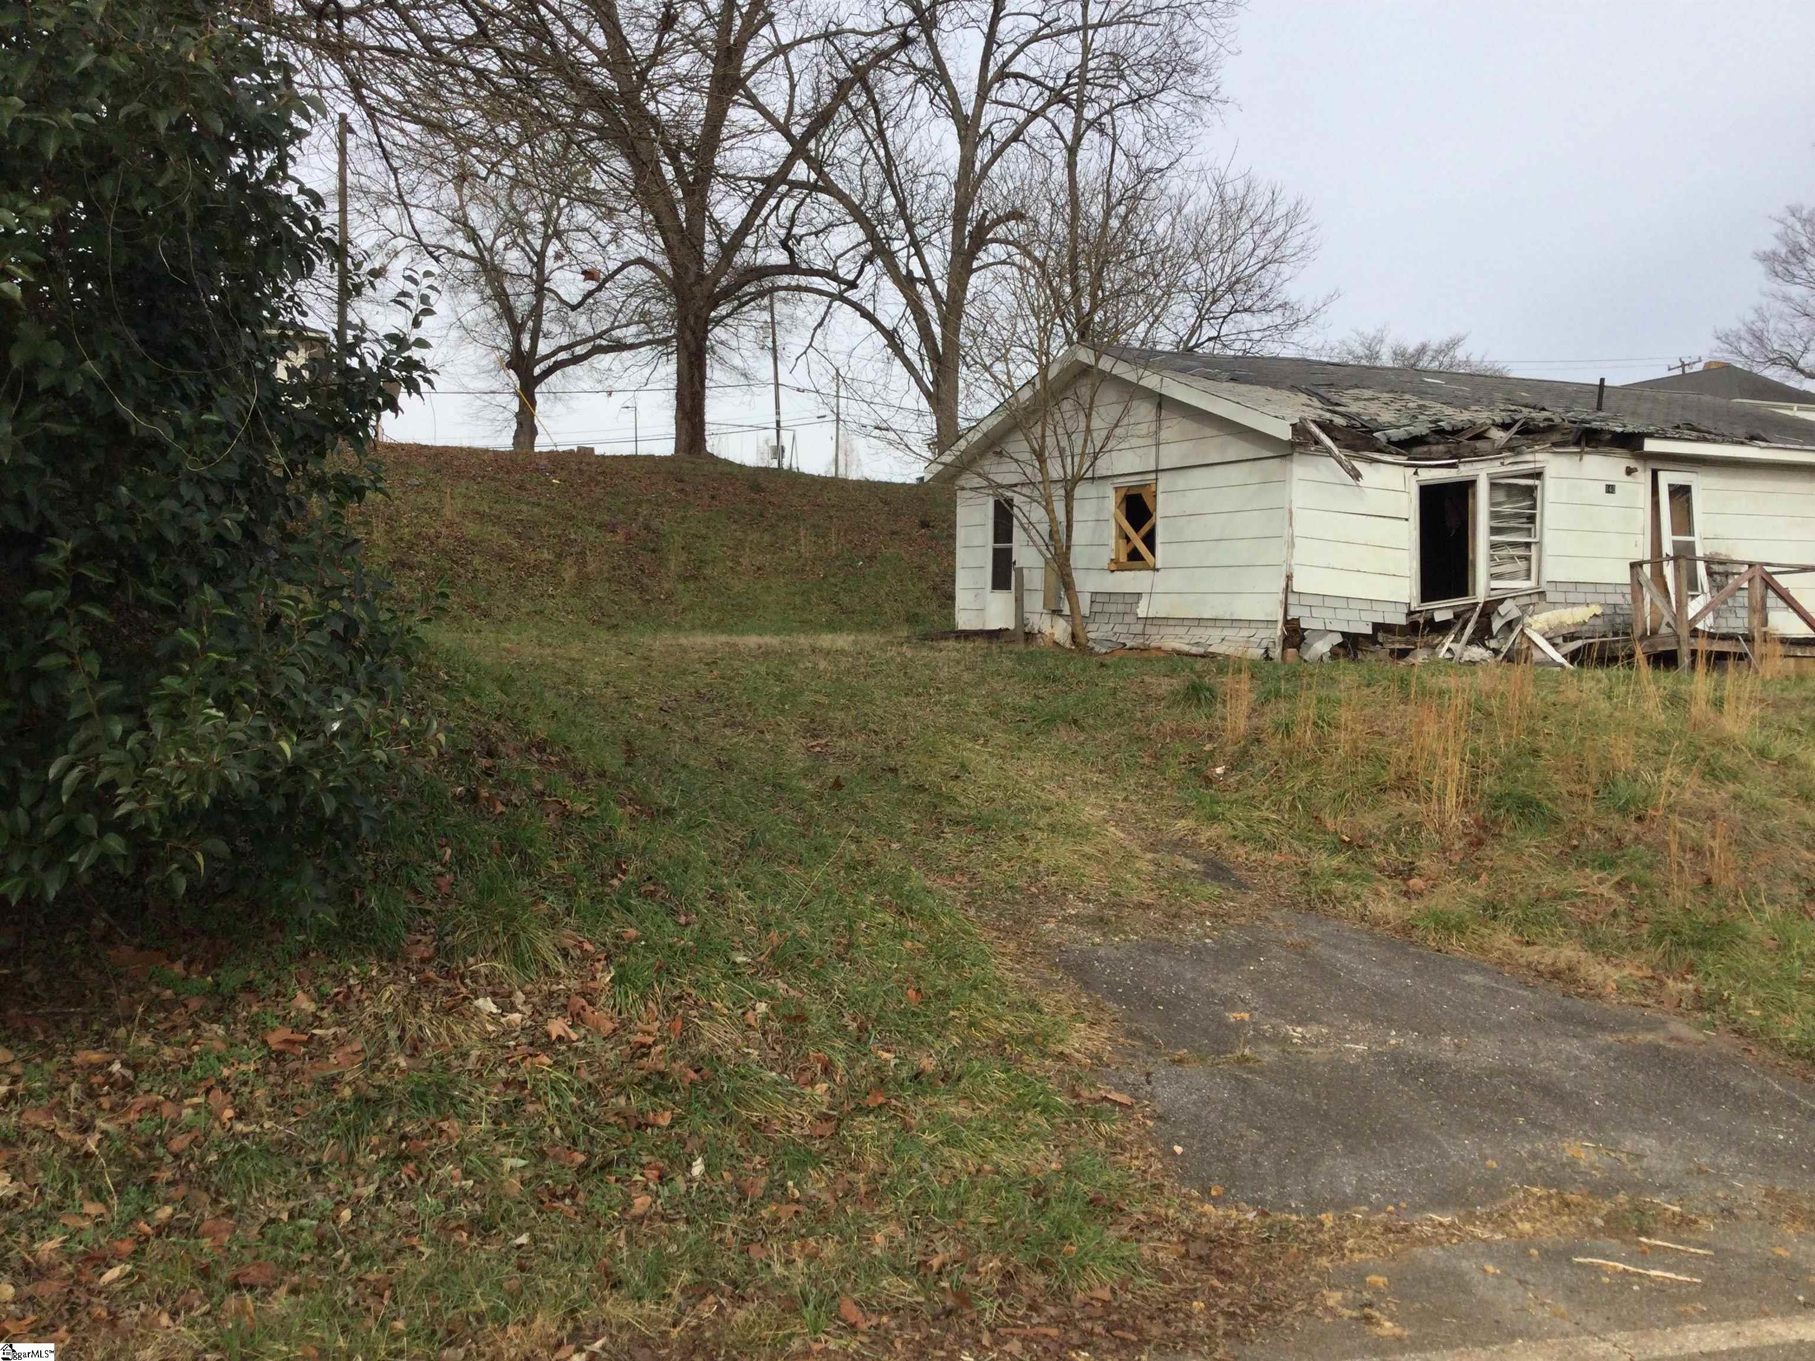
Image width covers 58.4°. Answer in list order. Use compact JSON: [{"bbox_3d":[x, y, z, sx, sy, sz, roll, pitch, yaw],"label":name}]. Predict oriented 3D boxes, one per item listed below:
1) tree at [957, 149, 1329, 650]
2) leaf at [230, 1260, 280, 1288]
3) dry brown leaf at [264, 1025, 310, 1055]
[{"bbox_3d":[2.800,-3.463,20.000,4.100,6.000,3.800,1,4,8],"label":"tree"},{"bbox_3d":[-1.405,1.279,3.500,0.108,0.033,0.085,-2,4,-22],"label":"leaf"},{"bbox_3d":[-1.851,1.073,4.850,0.133,0.052,0.115,-1,4,-21],"label":"dry brown leaf"}]

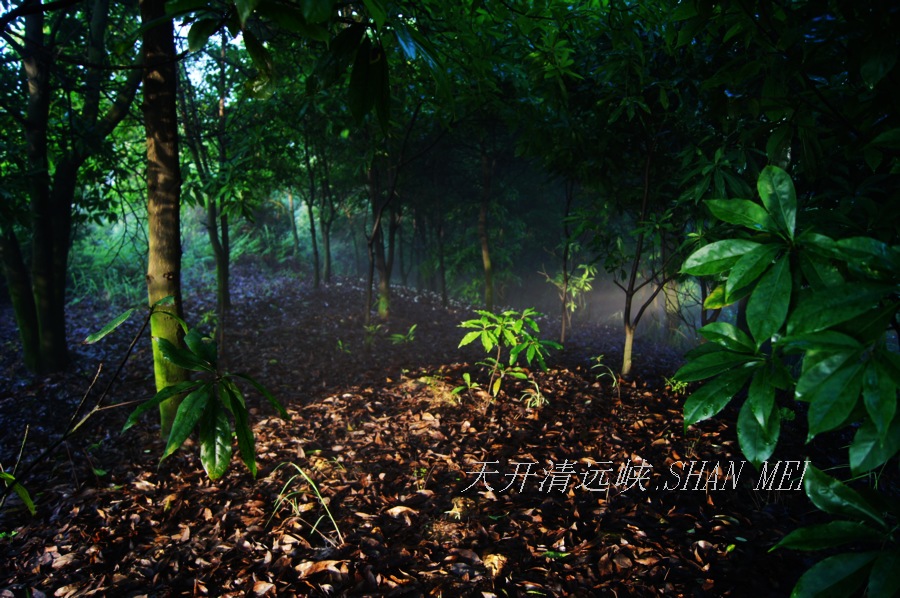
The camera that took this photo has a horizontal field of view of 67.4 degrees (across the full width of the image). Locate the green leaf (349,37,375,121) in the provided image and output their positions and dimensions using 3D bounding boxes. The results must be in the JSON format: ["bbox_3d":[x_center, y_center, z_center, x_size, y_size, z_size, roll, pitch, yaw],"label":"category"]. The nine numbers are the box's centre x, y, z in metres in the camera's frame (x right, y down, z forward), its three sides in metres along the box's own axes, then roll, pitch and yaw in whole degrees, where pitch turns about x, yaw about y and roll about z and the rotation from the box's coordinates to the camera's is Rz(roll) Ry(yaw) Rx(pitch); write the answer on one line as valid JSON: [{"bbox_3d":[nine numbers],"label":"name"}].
[{"bbox_3d":[-0.184,-0.458,1.400,0.055,0.175,0.045,0,5,0],"label":"green leaf"}]

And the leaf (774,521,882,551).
[{"bbox_3d":[0.646,0.403,1.150,0.180,0.055,0.070,1,5,6],"label":"leaf"}]

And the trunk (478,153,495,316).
[{"bbox_3d":[0.557,-1.046,10.300,0.210,2.505,0.200,0,5,0],"label":"trunk"}]

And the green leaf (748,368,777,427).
[{"bbox_3d":[0.578,0.186,1.250,0.056,0.122,0.050,0,5,0],"label":"green leaf"}]

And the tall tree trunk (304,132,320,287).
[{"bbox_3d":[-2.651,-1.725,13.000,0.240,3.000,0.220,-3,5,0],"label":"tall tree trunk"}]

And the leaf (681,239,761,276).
[{"bbox_3d":[0.489,-0.075,1.220,0.145,0.069,0.060,0,5,0],"label":"leaf"}]

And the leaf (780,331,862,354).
[{"bbox_3d":[0.661,0.077,1.200,0.148,0.045,0.070,1,5,6],"label":"leaf"}]

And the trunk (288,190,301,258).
[{"bbox_3d":[-4.151,-1.989,18.000,0.180,1.815,0.170,0,5,0],"label":"trunk"}]

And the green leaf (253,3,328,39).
[{"bbox_3d":[-0.306,-0.531,1.300,0.143,0.081,0.060,0,5,0],"label":"green leaf"}]

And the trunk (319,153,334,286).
[{"bbox_3d":[-2.473,-1.632,13.500,0.280,2.650,0.250,0,5,0],"label":"trunk"}]

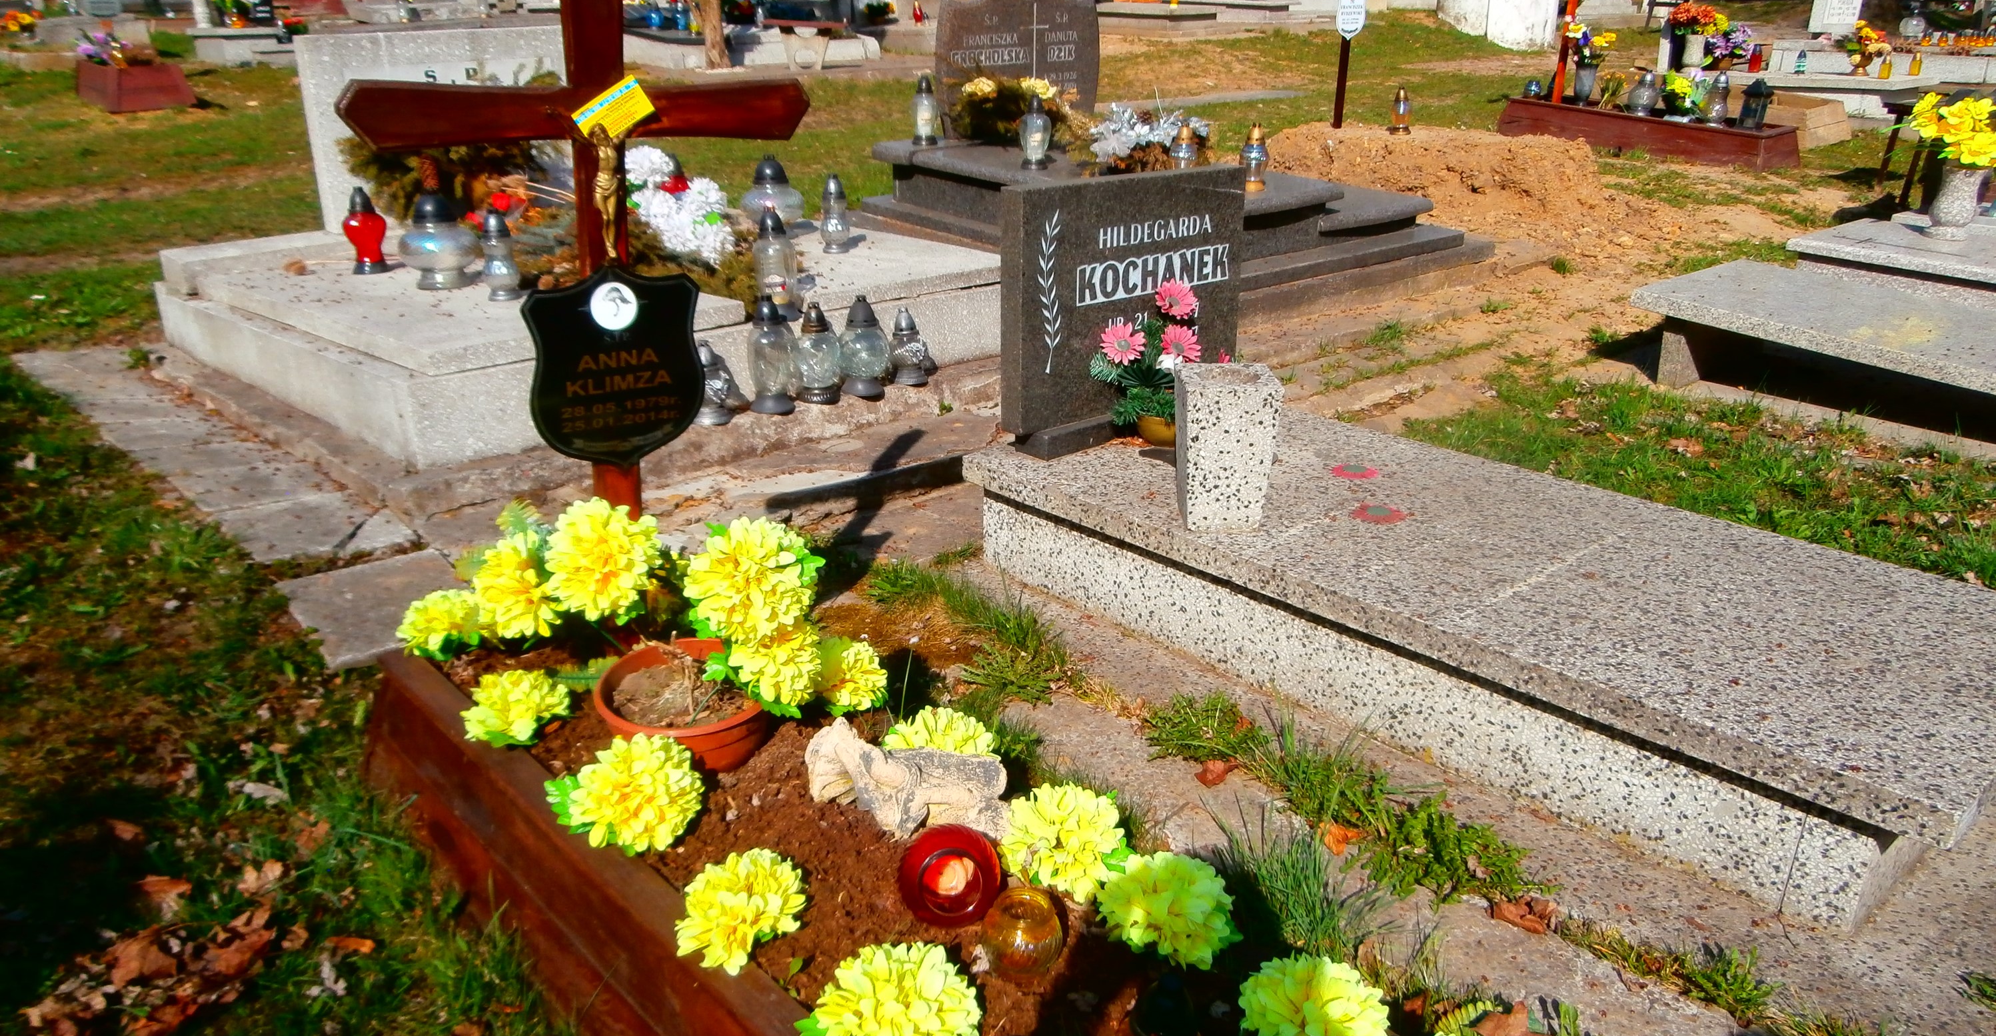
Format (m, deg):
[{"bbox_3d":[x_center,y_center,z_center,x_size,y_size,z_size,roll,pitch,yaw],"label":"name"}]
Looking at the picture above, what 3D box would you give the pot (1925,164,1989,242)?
[{"bbox_3d":[3.370,-1.109,4.838,0.180,0.270,0.180,0,20,0],"label":"pot"}]

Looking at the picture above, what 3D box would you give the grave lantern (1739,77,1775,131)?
[{"bbox_3d":[3.915,-2.143,7.158,0.140,0.237,0.140,-18,27,-39],"label":"grave lantern"}]

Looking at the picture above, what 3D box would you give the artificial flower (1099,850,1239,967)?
[{"bbox_3d":[0.181,0.419,1.479,0.150,0.115,0.150,0,20,0],"label":"artificial flower"}]

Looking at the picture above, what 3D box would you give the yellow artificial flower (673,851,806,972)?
[{"bbox_3d":[-0.287,0.436,1.540,0.138,0.105,0.138,-4,21,-12],"label":"yellow artificial flower"}]

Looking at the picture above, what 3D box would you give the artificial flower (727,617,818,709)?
[{"bbox_3d":[-0.301,0.194,1.860,0.135,0.130,0.125,-4,21,-10],"label":"artificial flower"}]

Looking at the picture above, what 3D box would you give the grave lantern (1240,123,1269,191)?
[{"bbox_3d":[1.082,-1.514,5.809,0.120,0.280,0.120,0,20,0],"label":"grave lantern"}]

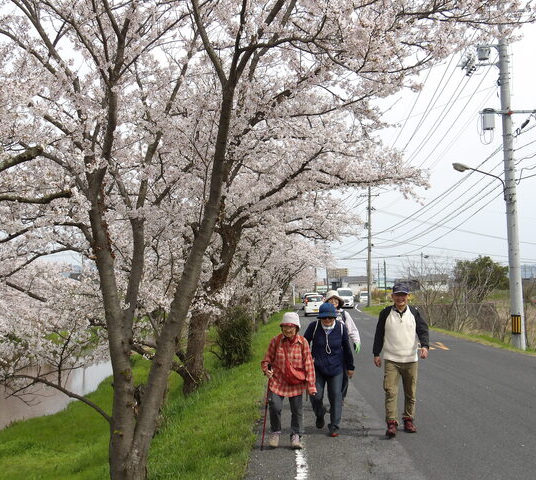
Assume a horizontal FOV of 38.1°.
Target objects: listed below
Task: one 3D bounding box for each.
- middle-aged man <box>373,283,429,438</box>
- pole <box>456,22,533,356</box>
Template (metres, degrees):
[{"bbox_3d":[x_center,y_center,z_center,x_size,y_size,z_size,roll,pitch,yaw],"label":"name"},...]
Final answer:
[{"bbox_3d":[1.476,1.326,8.703,0.600,1.730,0.500,0,-4,6],"label":"middle-aged man"},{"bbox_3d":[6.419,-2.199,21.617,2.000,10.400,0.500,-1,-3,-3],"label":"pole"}]

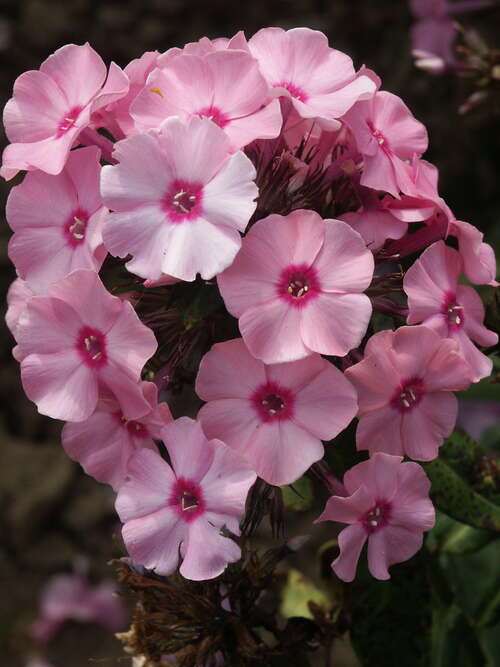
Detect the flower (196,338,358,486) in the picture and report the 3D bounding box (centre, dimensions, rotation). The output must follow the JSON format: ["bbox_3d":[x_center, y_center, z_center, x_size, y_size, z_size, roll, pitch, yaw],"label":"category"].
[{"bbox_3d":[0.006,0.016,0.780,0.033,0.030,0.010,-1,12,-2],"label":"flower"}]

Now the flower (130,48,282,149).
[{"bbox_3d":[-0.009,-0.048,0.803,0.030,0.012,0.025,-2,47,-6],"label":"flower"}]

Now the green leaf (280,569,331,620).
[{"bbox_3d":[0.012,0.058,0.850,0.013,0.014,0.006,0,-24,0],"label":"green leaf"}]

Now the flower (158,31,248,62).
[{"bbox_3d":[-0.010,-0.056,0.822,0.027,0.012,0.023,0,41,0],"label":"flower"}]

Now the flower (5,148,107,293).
[{"bbox_3d":[-0.039,-0.023,0.790,0.030,0.030,0.012,18,8,38],"label":"flower"}]

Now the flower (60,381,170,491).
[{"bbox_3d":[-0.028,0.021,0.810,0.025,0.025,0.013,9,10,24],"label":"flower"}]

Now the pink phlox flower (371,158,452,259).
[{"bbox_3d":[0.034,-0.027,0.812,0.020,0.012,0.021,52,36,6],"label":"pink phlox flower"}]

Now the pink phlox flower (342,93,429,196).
[{"bbox_3d":[0.028,-0.039,0.796,0.013,0.026,0.024,-34,-5,41],"label":"pink phlox flower"}]

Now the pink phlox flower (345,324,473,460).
[{"bbox_3d":[0.033,0.012,0.788,0.029,0.029,0.011,-9,15,-22],"label":"pink phlox flower"}]

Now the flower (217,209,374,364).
[{"bbox_3d":[0.009,-0.010,0.776,0.032,0.032,0.010,-1,-3,-3],"label":"flower"}]

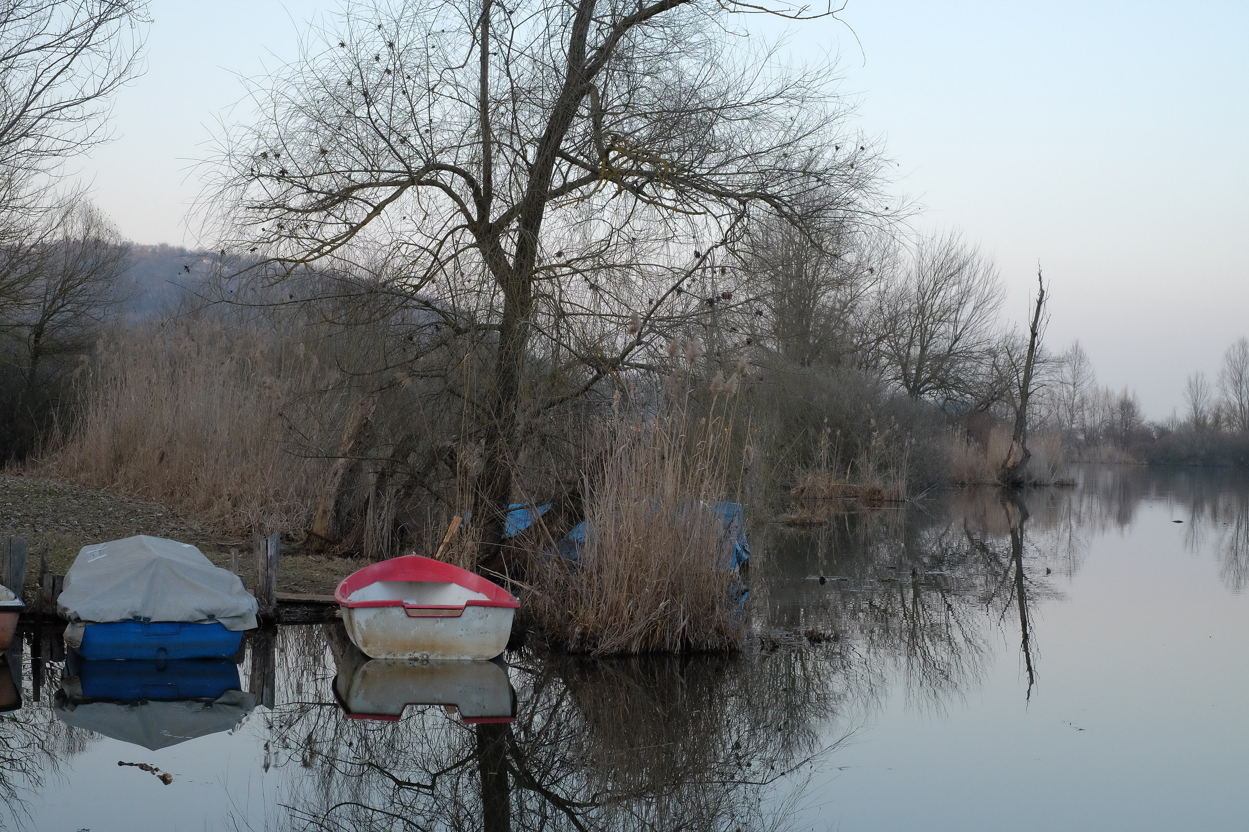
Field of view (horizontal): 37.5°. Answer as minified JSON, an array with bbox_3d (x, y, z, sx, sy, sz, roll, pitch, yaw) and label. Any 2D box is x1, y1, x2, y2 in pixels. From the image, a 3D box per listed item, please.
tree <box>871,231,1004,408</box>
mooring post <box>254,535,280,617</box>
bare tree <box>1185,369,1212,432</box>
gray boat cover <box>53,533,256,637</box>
[{"bbox_3d":[18.118,-4.007,107.403,7.600,13.649,7.300,2,0,0],"label":"tree"},{"bbox_3d":[-3.203,1.461,16.529,0.210,0.830,0.170,2,0,0],"label":"mooring post"},{"bbox_3d":[57.731,-0.015,185.020,3.000,8.903,3.000,2,0,0],"label":"bare tree"},{"bbox_3d":[-3.825,1.347,15.188,1.500,0.630,3.200,2,-1,-15],"label":"gray boat cover"}]

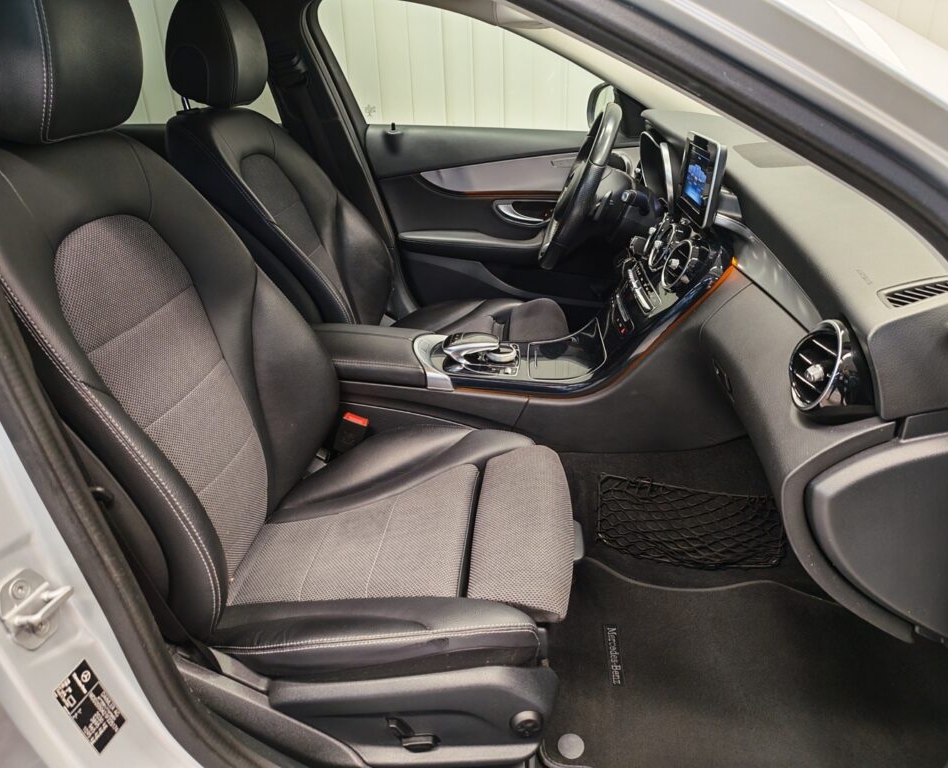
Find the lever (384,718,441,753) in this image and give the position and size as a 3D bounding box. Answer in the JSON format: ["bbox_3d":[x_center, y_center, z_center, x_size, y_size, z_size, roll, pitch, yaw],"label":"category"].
[{"bbox_3d":[-0.066,0.380,0.738,0.057,0.046,0.023,0,25,5],"label":"lever"}]

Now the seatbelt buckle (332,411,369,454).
[{"bbox_3d":[-0.214,0.086,1.179,0.048,0.074,0.029,20,25,-5],"label":"seatbelt buckle"}]

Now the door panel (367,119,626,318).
[{"bbox_3d":[0.130,-0.423,1.834,0.820,0.540,0.130,0,25,5],"label":"door panel"}]

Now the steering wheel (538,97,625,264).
[{"bbox_3d":[0.240,-0.420,1.482,0.090,0.370,0.374,22,25,-5],"label":"steering wheel"}]

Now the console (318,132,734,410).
[{"bbox_3d":[0.038,-0.199,1.194,0.730,0.440,0.290,0,25,5],"label":"console"}]

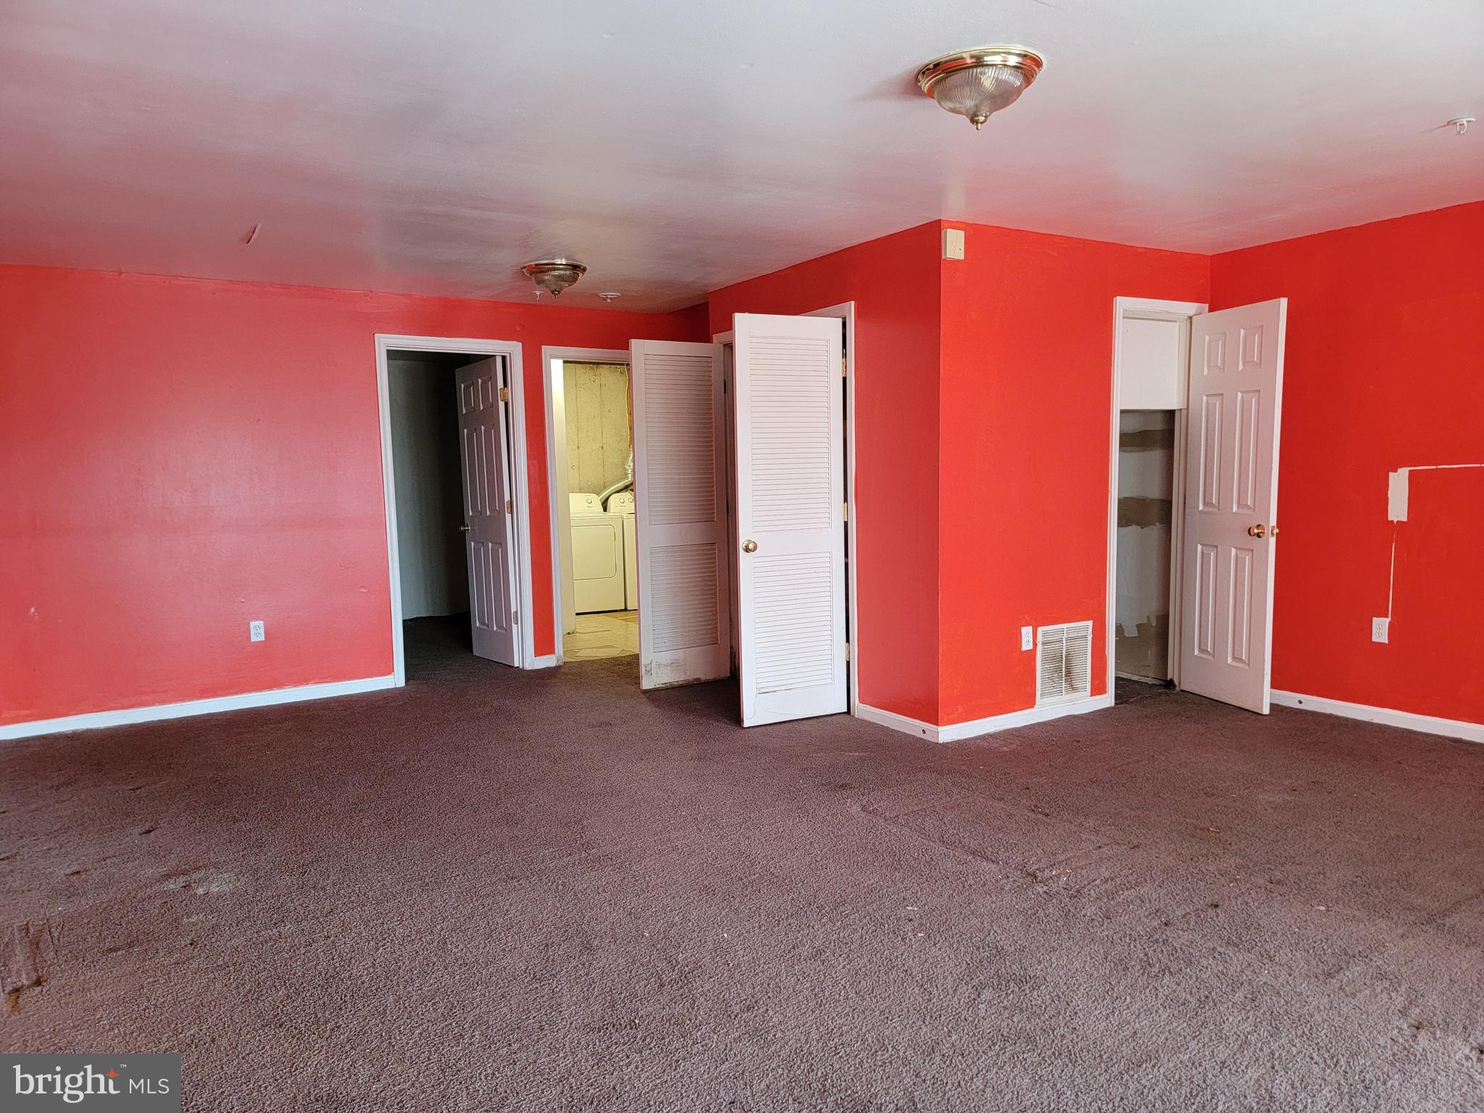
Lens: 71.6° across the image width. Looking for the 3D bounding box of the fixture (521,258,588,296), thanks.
[{"bbox_3d":[-0.968,-1.433,5.338,0.334,0.170,0.334,-1,5,0],"label":"fixture"}]

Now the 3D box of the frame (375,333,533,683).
[{"bbox_3d":[-1.785,-0.282,6.446,0.904,2.107,0.140,-5,6,-33],"label":"frame"}]

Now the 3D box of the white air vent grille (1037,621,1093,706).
[{"bbox_3d":[1.622,0.536,5.176,0.414,0.404,0.025,-5,6,-33],"label":"white air vent grille"}]

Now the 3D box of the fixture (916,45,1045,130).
[{"bbox_3d":[0.642,-1.239,2.781,0.334,0.170,0.334,-1,5,0],"label":"fixture"}]

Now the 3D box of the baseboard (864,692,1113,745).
[{"bbox_3d":[1.250,0.768,5.335,1.199,0.081,0.653,-5,6,-33],"label":"baseboard"}]

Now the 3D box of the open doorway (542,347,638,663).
[{"bbox_3d":[-0.922,-0.345,7.007,0.887,2.093,0.140,-5,6,-33],"label":"open doorway"}]

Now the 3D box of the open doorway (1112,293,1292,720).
[{"bbox_3d":[2.351,-0.272,5.321,0.777,2.107,0.650,-5,6,-33],"label":"open doorway"}]

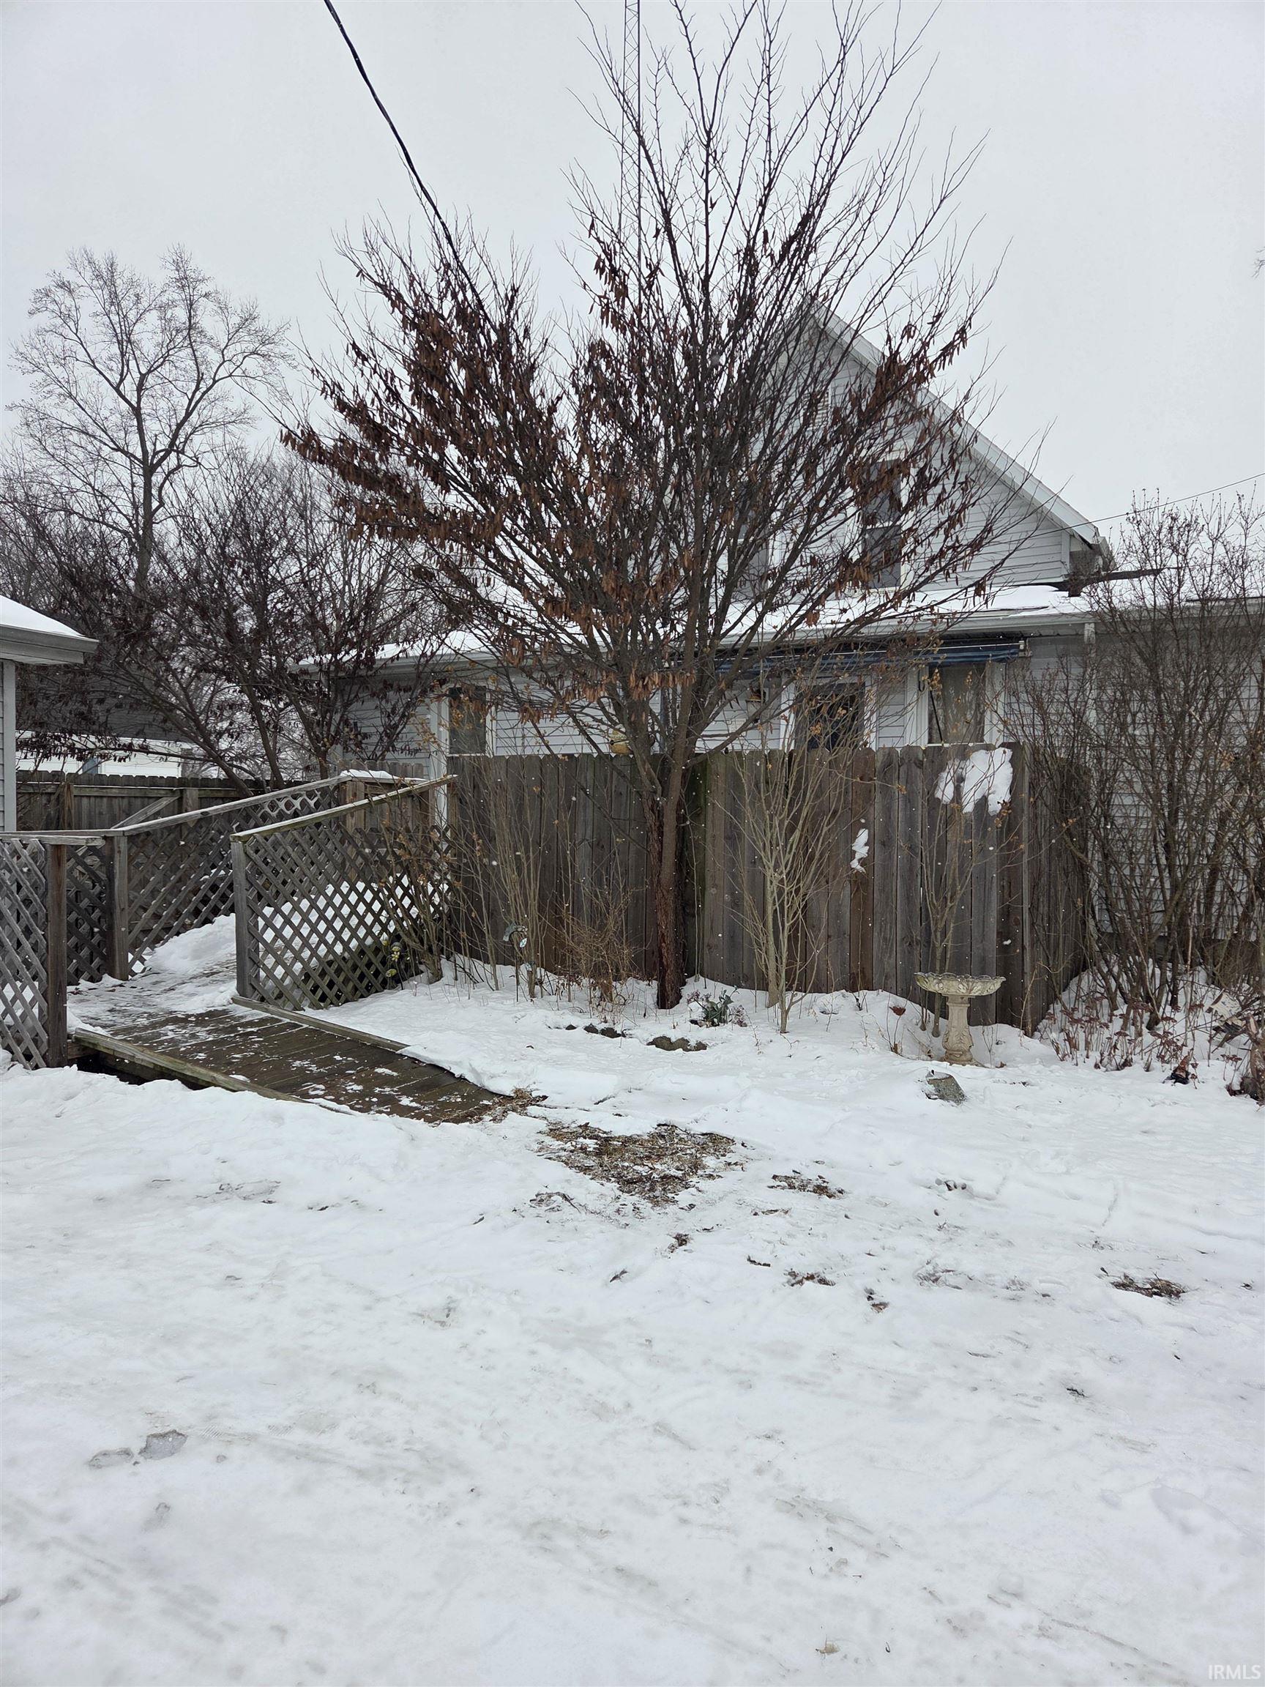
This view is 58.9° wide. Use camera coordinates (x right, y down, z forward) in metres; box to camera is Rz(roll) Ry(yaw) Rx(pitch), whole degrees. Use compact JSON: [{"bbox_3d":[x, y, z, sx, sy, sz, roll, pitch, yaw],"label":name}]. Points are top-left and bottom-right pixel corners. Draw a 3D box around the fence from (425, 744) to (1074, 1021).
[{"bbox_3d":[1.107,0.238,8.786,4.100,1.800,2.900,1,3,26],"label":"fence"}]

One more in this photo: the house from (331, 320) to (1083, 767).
[{"bbox_3d":[2.263,-3.213,15.397,9.200,8.100,9.000,1,3,26],"label":"house"}]

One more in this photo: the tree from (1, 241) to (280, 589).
[{"bbox_3d":[-12.096,-7.295,27.713,7.000,15.200,6.800,1,3,26],"label":"tree"}]

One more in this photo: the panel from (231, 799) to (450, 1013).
[{"bbox_3d":[-1.785,0.294,7.379,0.120,1.500,2.120,1,3,26],"label":"panel"}]

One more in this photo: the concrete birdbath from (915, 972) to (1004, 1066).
[{"bbox_3d":[1.785,0.932,6.156,0.490,0.510,0.490,1,3,26],"label":"concrete birdbath"}]

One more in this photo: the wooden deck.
[{"bbox_3d":[-1.648,1.071,5.599,1.900,0.400,1.050,1,3,26],"label":"wooden deck"}]

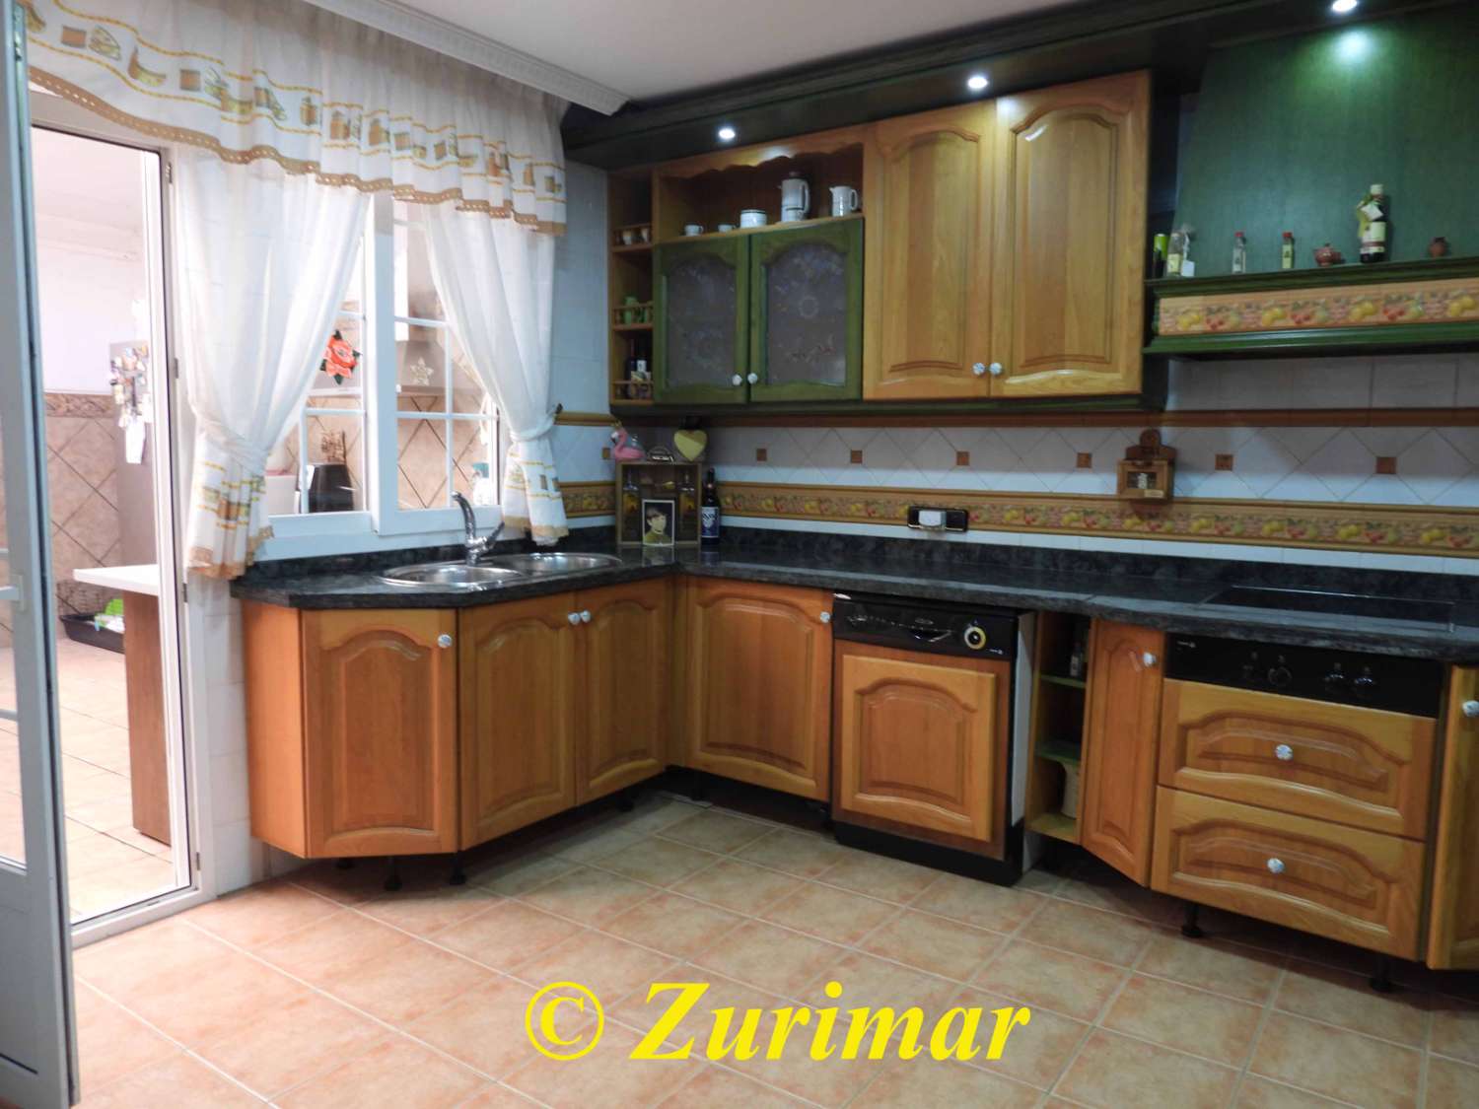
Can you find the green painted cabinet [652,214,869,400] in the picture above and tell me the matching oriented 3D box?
[{"bbox_3d":[0.142,-0.887,3.927,0.927,0.622,0.337,4,6,35],"label":"green painted cabinet"}]

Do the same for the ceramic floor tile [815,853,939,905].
[{"bbox_3d":[0.435,0.994,3.156,0.307,0.010,0.307,4,6,35],"label":"ceramic floor tile"}]

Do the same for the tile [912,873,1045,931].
[{"bbox_3d":[0.689,1.014,2.981,0.306,0.010,0.306,4,6,34],"label":"tile"}]

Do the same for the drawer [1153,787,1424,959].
[{"bbox_3d":[1.455,0.752,2.703,0.588,0.281,0.460,4,6,35],"label":"drawer"}]

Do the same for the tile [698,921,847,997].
[{"bbox_3d":[0.077,1.034,2.632,0.306,0.010,0.306,4,6,35],"label":"tile"}]

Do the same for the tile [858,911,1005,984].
[{"bbox_3d":[0.510,1.034,2.723,0.307,0.010,0.307,4,6,35],"label":"tile"}]

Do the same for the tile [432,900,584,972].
[{"bbox_3d":[-0.614,1.020,2.742,0.307,0.010,0.307,4,6,35],"label":"tile"}]

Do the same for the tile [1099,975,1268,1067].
[{"bbox_3d":[1.023,1.073,2.369,0.307,0.010,0.307,4,6,35],"label":"tile"}]

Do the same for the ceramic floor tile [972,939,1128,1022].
[{"bbox_3d":[0.765,1.050,2.530,0.306,0.010,0.306,4,6,35],"label":"ceramic floor tile"}]

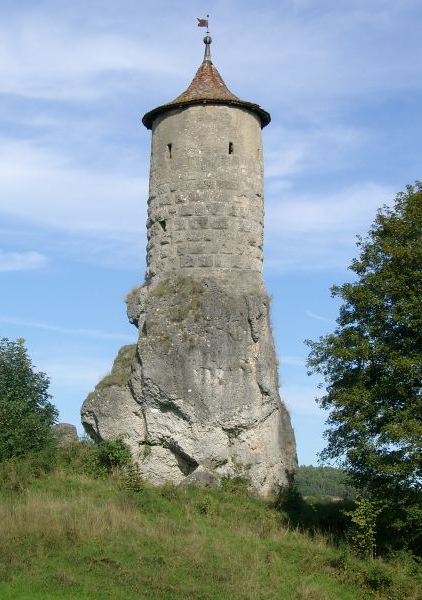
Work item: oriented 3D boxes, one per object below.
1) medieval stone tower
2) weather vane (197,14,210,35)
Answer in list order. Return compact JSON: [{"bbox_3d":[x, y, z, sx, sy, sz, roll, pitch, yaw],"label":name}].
[{"bbox_3d":[-0.972,-1.680,57.389,8.678,19.504,8.000,1,-9,0],"label":"medieval stone tower"},{"bbox_3d":[-0.326,-11.964,58.752,0.627,0.933,0.130,3,-9,-14],"label":"weather vane"}]

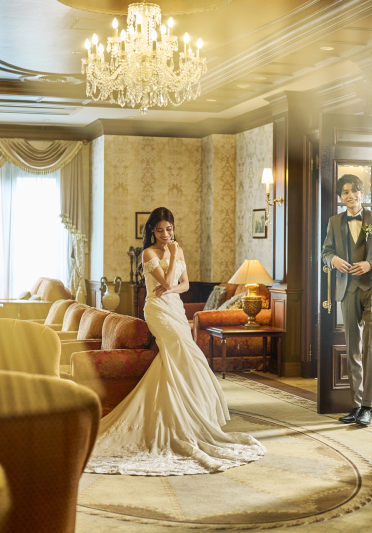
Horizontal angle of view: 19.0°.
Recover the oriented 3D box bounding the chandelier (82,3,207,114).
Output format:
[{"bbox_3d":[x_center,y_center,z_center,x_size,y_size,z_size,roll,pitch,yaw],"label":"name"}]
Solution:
[{"bbox_3d":[-0.276,-1.376,7.295,0.804,0.754,0.804,0,1,0],"label":"chandelier"}]

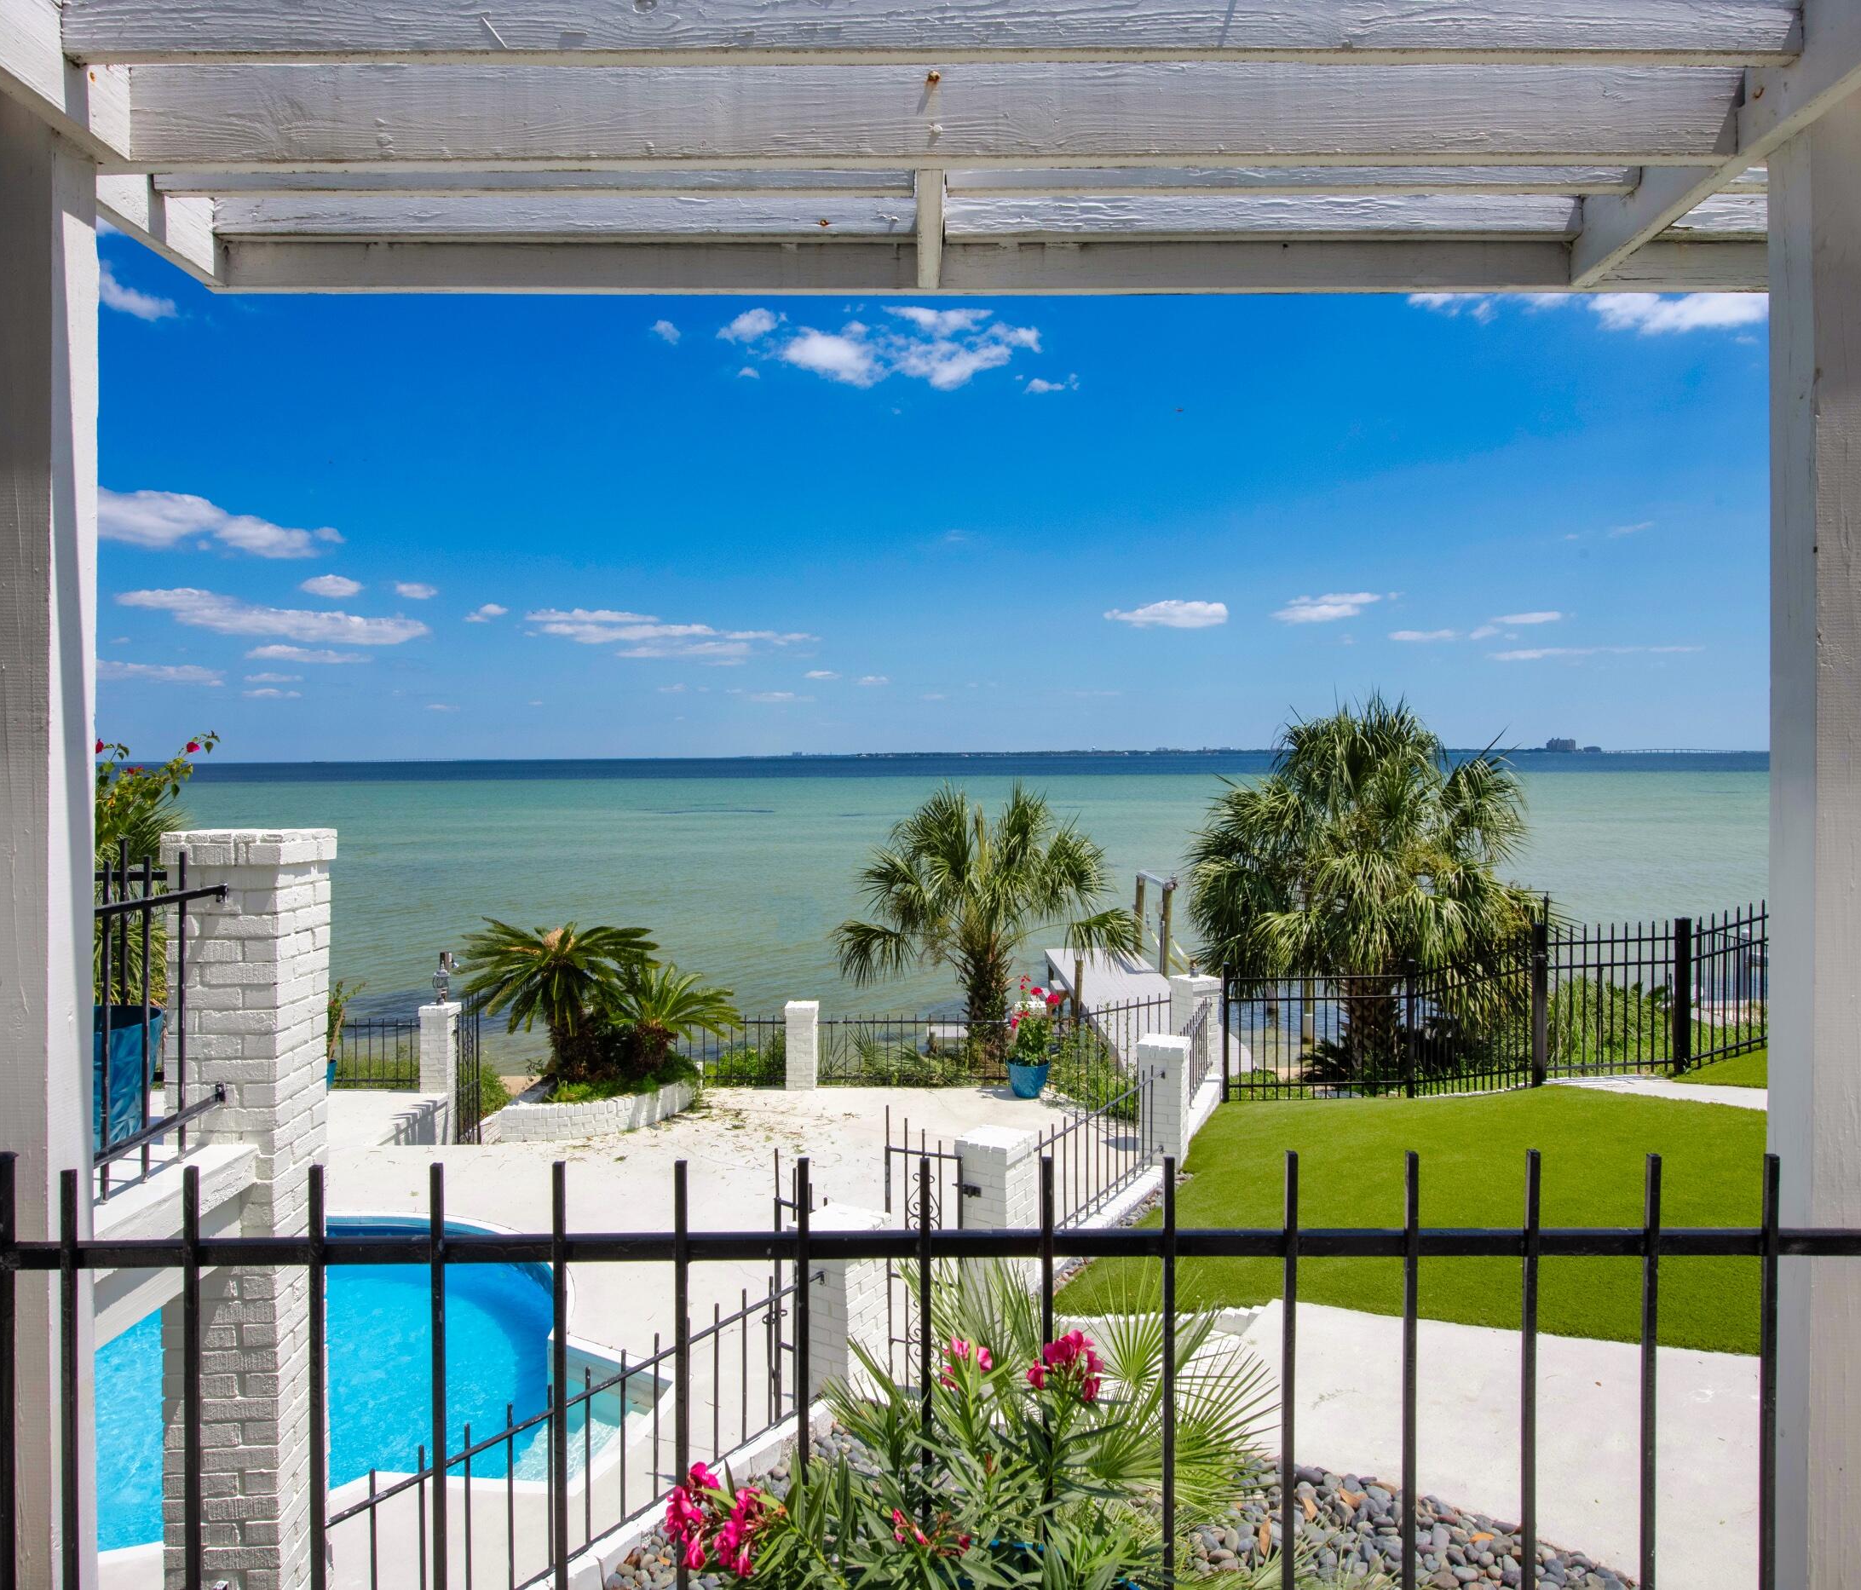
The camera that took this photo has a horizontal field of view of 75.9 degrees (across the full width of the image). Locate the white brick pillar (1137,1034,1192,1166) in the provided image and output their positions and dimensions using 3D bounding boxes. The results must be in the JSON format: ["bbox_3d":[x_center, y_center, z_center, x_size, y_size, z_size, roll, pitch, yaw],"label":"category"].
[{"bbox_3d":[1.790,2.304,9.015,0.345,0.880,0.345,1,2,27],"label":"white brick pillar"}]

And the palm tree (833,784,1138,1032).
[{"bbox_3d":[0.710,1.673,15.400,3.947,3.587,3.700,0,2,0],"label":"palm tree"}]

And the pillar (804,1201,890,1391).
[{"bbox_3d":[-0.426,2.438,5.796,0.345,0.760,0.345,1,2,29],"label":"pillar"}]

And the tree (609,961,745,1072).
[{"bbox_3d":[-2.792,2.390,12.900,1.492,1.230,1.500,0,2,0],"label":"tree"}]

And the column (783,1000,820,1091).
[{"bbox_3d":[-1.470,2.914,13.789,0.350,0.950,0.350,0,2,0],"label":"column"}]

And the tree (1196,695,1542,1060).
[{"bbox_3d":[4.575,0.973,12.700,3.692,4.010,3.500,0,2,0],"label":"tree"}]

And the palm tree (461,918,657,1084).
[{"bbox_3d":[-3.940,2.194,12.700,2.104,1.688,2.050,0,2,0],"label":"palm tree"}]

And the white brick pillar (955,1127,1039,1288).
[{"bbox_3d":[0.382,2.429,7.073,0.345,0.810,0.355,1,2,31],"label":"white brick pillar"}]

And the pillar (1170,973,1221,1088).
[{"bbox_3d":[2.516,2.196,11.337,0.330,0.930,0.330,-1,2,-28],"label":"pillar"}]

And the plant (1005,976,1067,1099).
[{"bbox_3d":[1.188,2.733,13.450,0.715,1.388,0.650,0,2,0],"label":"plant"}]

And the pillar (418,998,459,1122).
[{"bbox_3d":[-5.665,3.152,13.846,0.355,1.430,0.350,0,2,0],"label":"pillar"}]

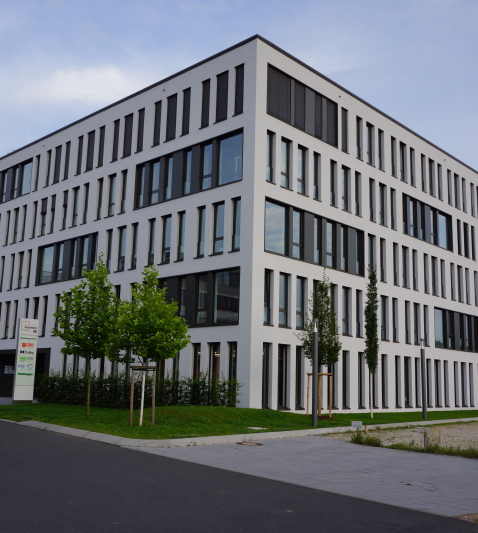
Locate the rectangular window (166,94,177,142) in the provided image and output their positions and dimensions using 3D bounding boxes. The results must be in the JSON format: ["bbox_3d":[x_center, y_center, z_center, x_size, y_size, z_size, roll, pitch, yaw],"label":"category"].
[{"bbox_3d":[-3.837,-8.579,34.856,0.950,2.770,0.200,-8,-15,42],"label":"rectangular window"}]

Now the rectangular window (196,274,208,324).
[{"bbox_3d":[-1.834,1.683,30.586,0.892,2.753,0.200,-8,-15,42],"label":"rectangular window"}]

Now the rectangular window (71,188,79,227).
[{"bbox_3d":[-10.951,-3.957,40.268,0.891,2.770,0.200,-9,-15,42],"label":"rectangular window"}]

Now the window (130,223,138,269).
[{"bbox_3d":[-6.106,-1.185,35.189,0.641,2.779,0.200,-8,-15,42],"label":"window"}]

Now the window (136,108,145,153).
[{"bbox_3d":[-5.926,-8.268,36.673,0.616,2.712,0.200,-8,-14,42],"label":"window"}]

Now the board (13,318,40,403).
[{"bbox_3d":[-12.803,5.708,36.175,1.130,4.950,0.270,9,-13,-36],"label":"board"}]

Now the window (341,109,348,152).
[{"bbox_3d":[6.242,-8.099,35.890,0.200,2.760,0.690,-9,-15,44],"label":"window"}]

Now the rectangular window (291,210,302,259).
[{"bbox_3d":[2.952,-1.701,31.398,0.200,2.720,0.900,-9,-15,44],"label":"rectangular window"}]

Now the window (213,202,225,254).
[{"bbox_3d":[-1.026,-1.909,30.703,0.868,2.678,0.200,-8,-14,42],"label":"window"}]

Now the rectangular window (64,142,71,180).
[{"bbox_3d":[-11.952,-7.367,42.123,0.670,2.770,0.200,-8,-15,42],"label":"rectangular window"}]

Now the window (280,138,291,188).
[{"bbox_3d":[2.405,-5.367,31.399,0.200,2.781,0.912,-9,-15,44],"label":"window"}]

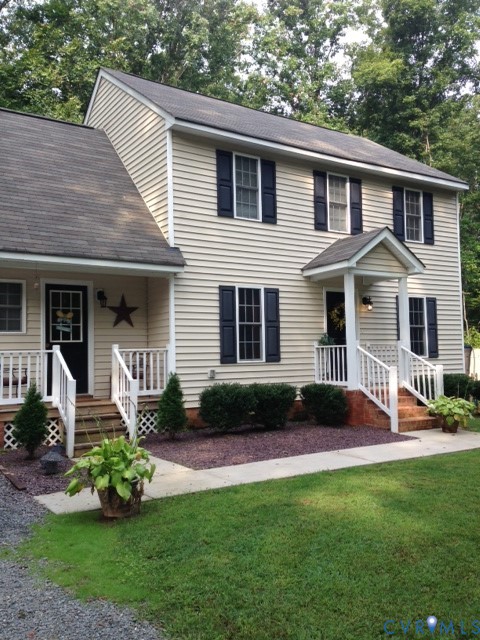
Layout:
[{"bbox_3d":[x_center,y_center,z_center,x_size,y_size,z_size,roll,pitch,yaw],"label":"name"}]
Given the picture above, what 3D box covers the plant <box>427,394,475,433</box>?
[{"bbox_3d":[3.931,1.756,11.401,0.820,0.680,0.820,1,-4,-34],"label":"plant"}]

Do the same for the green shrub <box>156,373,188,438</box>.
[{"bbox_3d":[-1.109,1.408,10.061,0.530,1.090,0.530,-1,-4,0],"label":"green shrub"}]

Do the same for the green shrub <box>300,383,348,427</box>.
[{"bbox_3d":[1.617,1.629,11.752,0.900,0.850,0.880,-1,-4,0],"label":"green shrub"}]

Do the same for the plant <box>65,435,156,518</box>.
[{"bbox_3d":[-1.246,1.492,5.946,0.880,0.790,0.860,1,-4,-34],"label":"plant"}]

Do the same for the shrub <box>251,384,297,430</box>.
[{"bbox_3d":[0.605,1.567,11.163,0.900,0.850,0.830,-1,-4,0],"label":"shrub"}]

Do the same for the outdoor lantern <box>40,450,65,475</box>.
[{"bbox_3d":[-2.358,1.777,7.688,0.290,0.290,0.290,1,-4,-34],"label":"outdoor lantern"}]

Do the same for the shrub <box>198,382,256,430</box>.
[{"bbox_3d":[-0.210,1.512,10.656,1.020,0.850,0.940,-1,-4,0],"label":"shrub"}]

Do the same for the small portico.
[{"bbox_3d":[2.894,0.117,12.590,2.280,4.070,2.240,1,-4,-34],"label":"small portico"}]

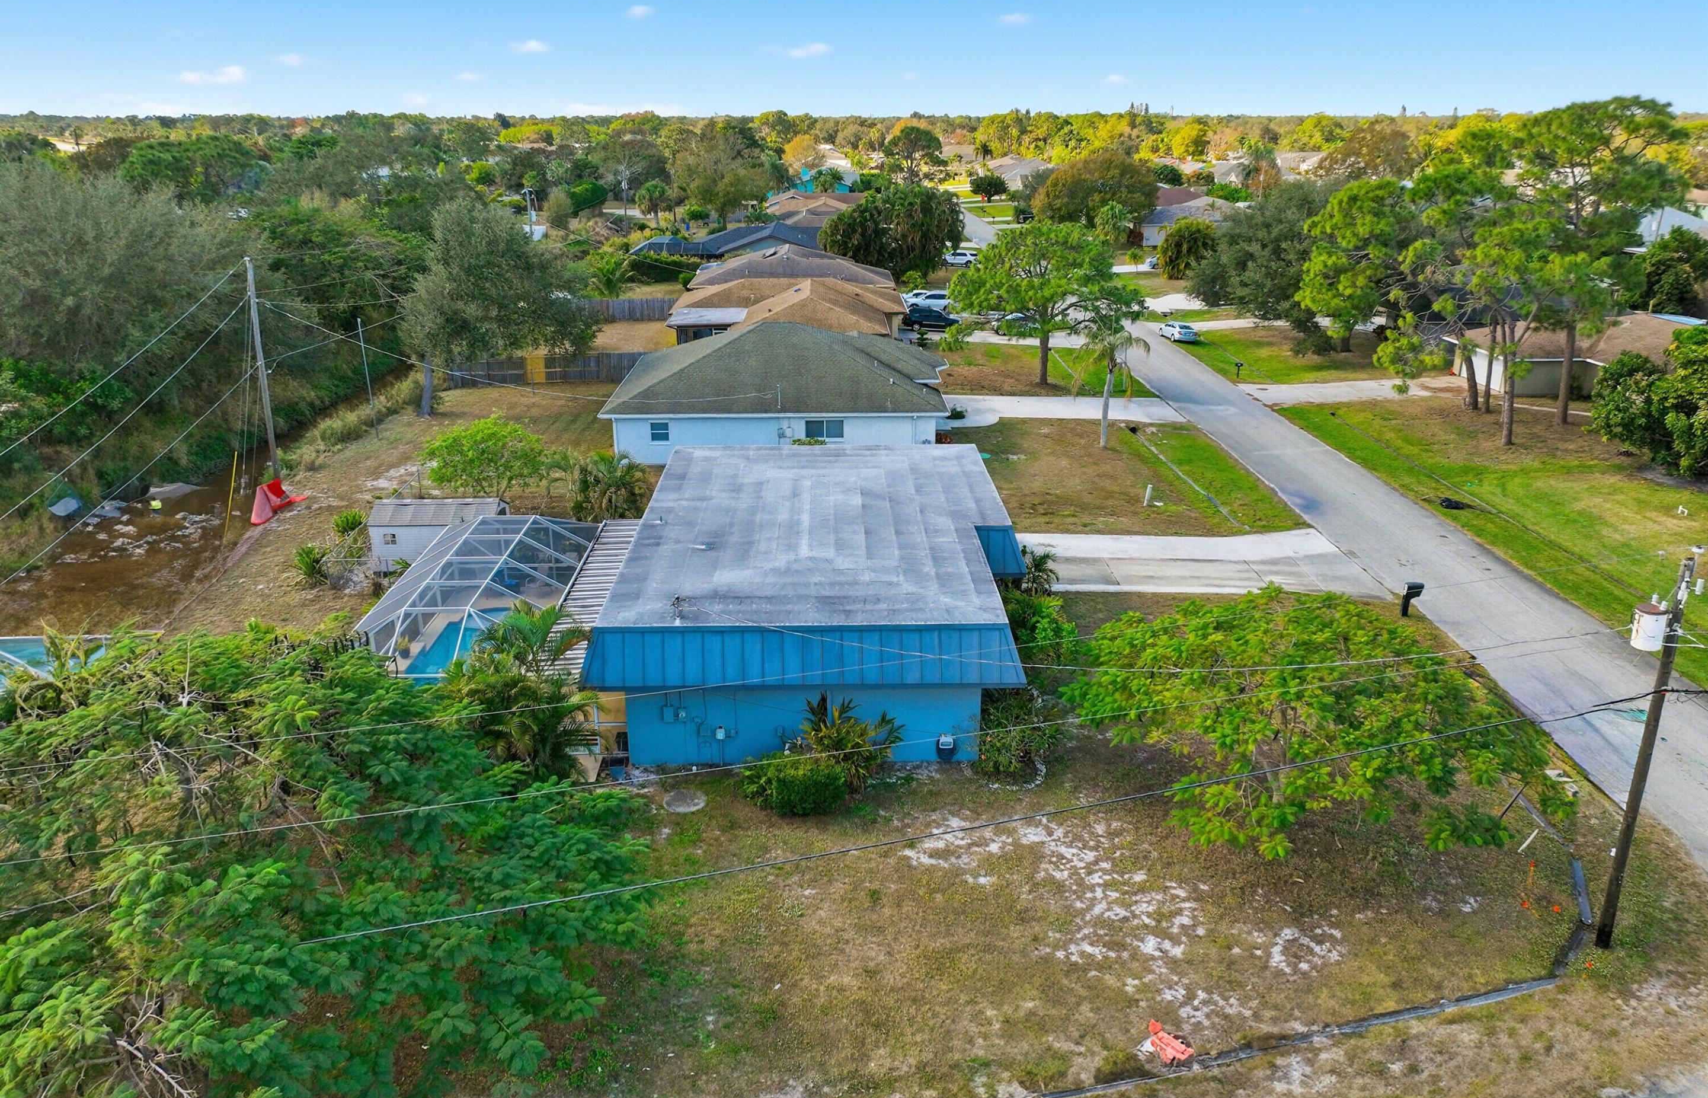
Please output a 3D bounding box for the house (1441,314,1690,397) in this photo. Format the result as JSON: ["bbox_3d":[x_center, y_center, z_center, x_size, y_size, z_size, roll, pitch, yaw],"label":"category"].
[{"bbox_3d":[45.114,-10.660,68.423,15.100,4.900,16.000,0,20,0],"label":"house"}]

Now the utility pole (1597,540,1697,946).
[{"bbox_3d":[15.241,4.167,23.007,1.150,8.729,0.650,-2,20,1],"label":"utility pole"}]

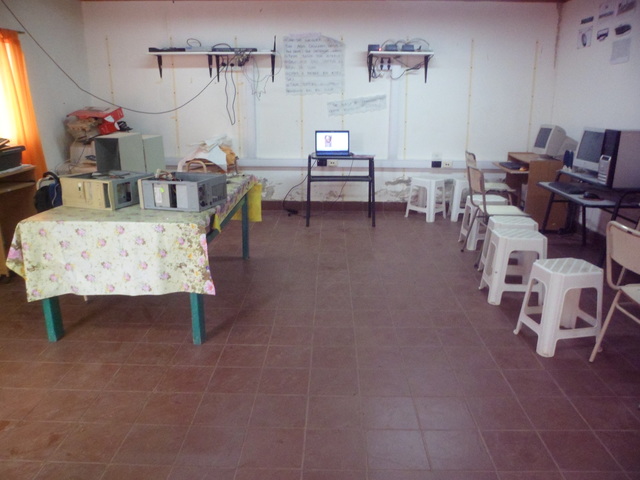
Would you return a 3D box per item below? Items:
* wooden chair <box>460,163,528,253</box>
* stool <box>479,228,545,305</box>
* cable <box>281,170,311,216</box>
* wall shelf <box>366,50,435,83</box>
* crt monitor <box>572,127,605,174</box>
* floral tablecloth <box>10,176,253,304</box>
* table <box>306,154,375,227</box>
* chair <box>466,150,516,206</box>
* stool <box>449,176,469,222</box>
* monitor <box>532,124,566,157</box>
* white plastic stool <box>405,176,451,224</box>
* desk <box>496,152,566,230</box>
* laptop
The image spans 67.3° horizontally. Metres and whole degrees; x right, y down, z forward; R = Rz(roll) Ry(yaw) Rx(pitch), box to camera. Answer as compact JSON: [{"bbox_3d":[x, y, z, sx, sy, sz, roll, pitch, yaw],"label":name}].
[{"bbox_3d":[1.532,-0.223,4.140,0.480,0.810,0.440,1,15,1],"label":"wooden chair"},{"bbox_3d":[1.335,0.180,3.289,0.355,0.456,0.355,2,16,6],"label":"stool"},{"bbox_3d":[-0.259,-0.548,5.760,0.312,0.528,0.336,1,16,1],"label":"cable"},{"bbox_3d":[0.909,-1.969,5.487,0.761,0.348,0.264,1,16,1],"label":"wall shelf"},{"bbox_3d":[2.576,-0.776,4.319,0.396,0.432,0.408,1,16,1],"label":"crt monitor"},{"bbox_3d":[-1.051,-0.123,3.319,1.060,0.410,1.856,1,15,1],"label":"floral tablecloth"},{"bbox_3d":[0.238,-0.578,5.427,0.732,0.768,0.504,1,16,1],"label":"table"},{"bbox_3d":[1.864,-0.547,5.286,0.468,0.802,0.418,1,16,1],"label":"chair"},{"bbox_3d":[1.752,-0.479,5.700,0.360,0.470,0.360,1,15,5],"label":"stool"},{"bbox_3d":[2.611,-1.069,5.261,0.360,0.367,0.360,-1,16,-5],"label":"monitor"},{"bbox_3d":[1.283,-0.491,5.732,0.360,0.470,0.360,-14,21,-42],"label":"white plastic stool"},{"bbox_3d":[2.388,-0.584,5.587,0.663,0.752,0.964,1,15,4],"label":"desk"},{"bbox_3d":[0.147,-1.083,5.411,0.370,0.260,0.270,1,15,1],"label":"laptop"}]

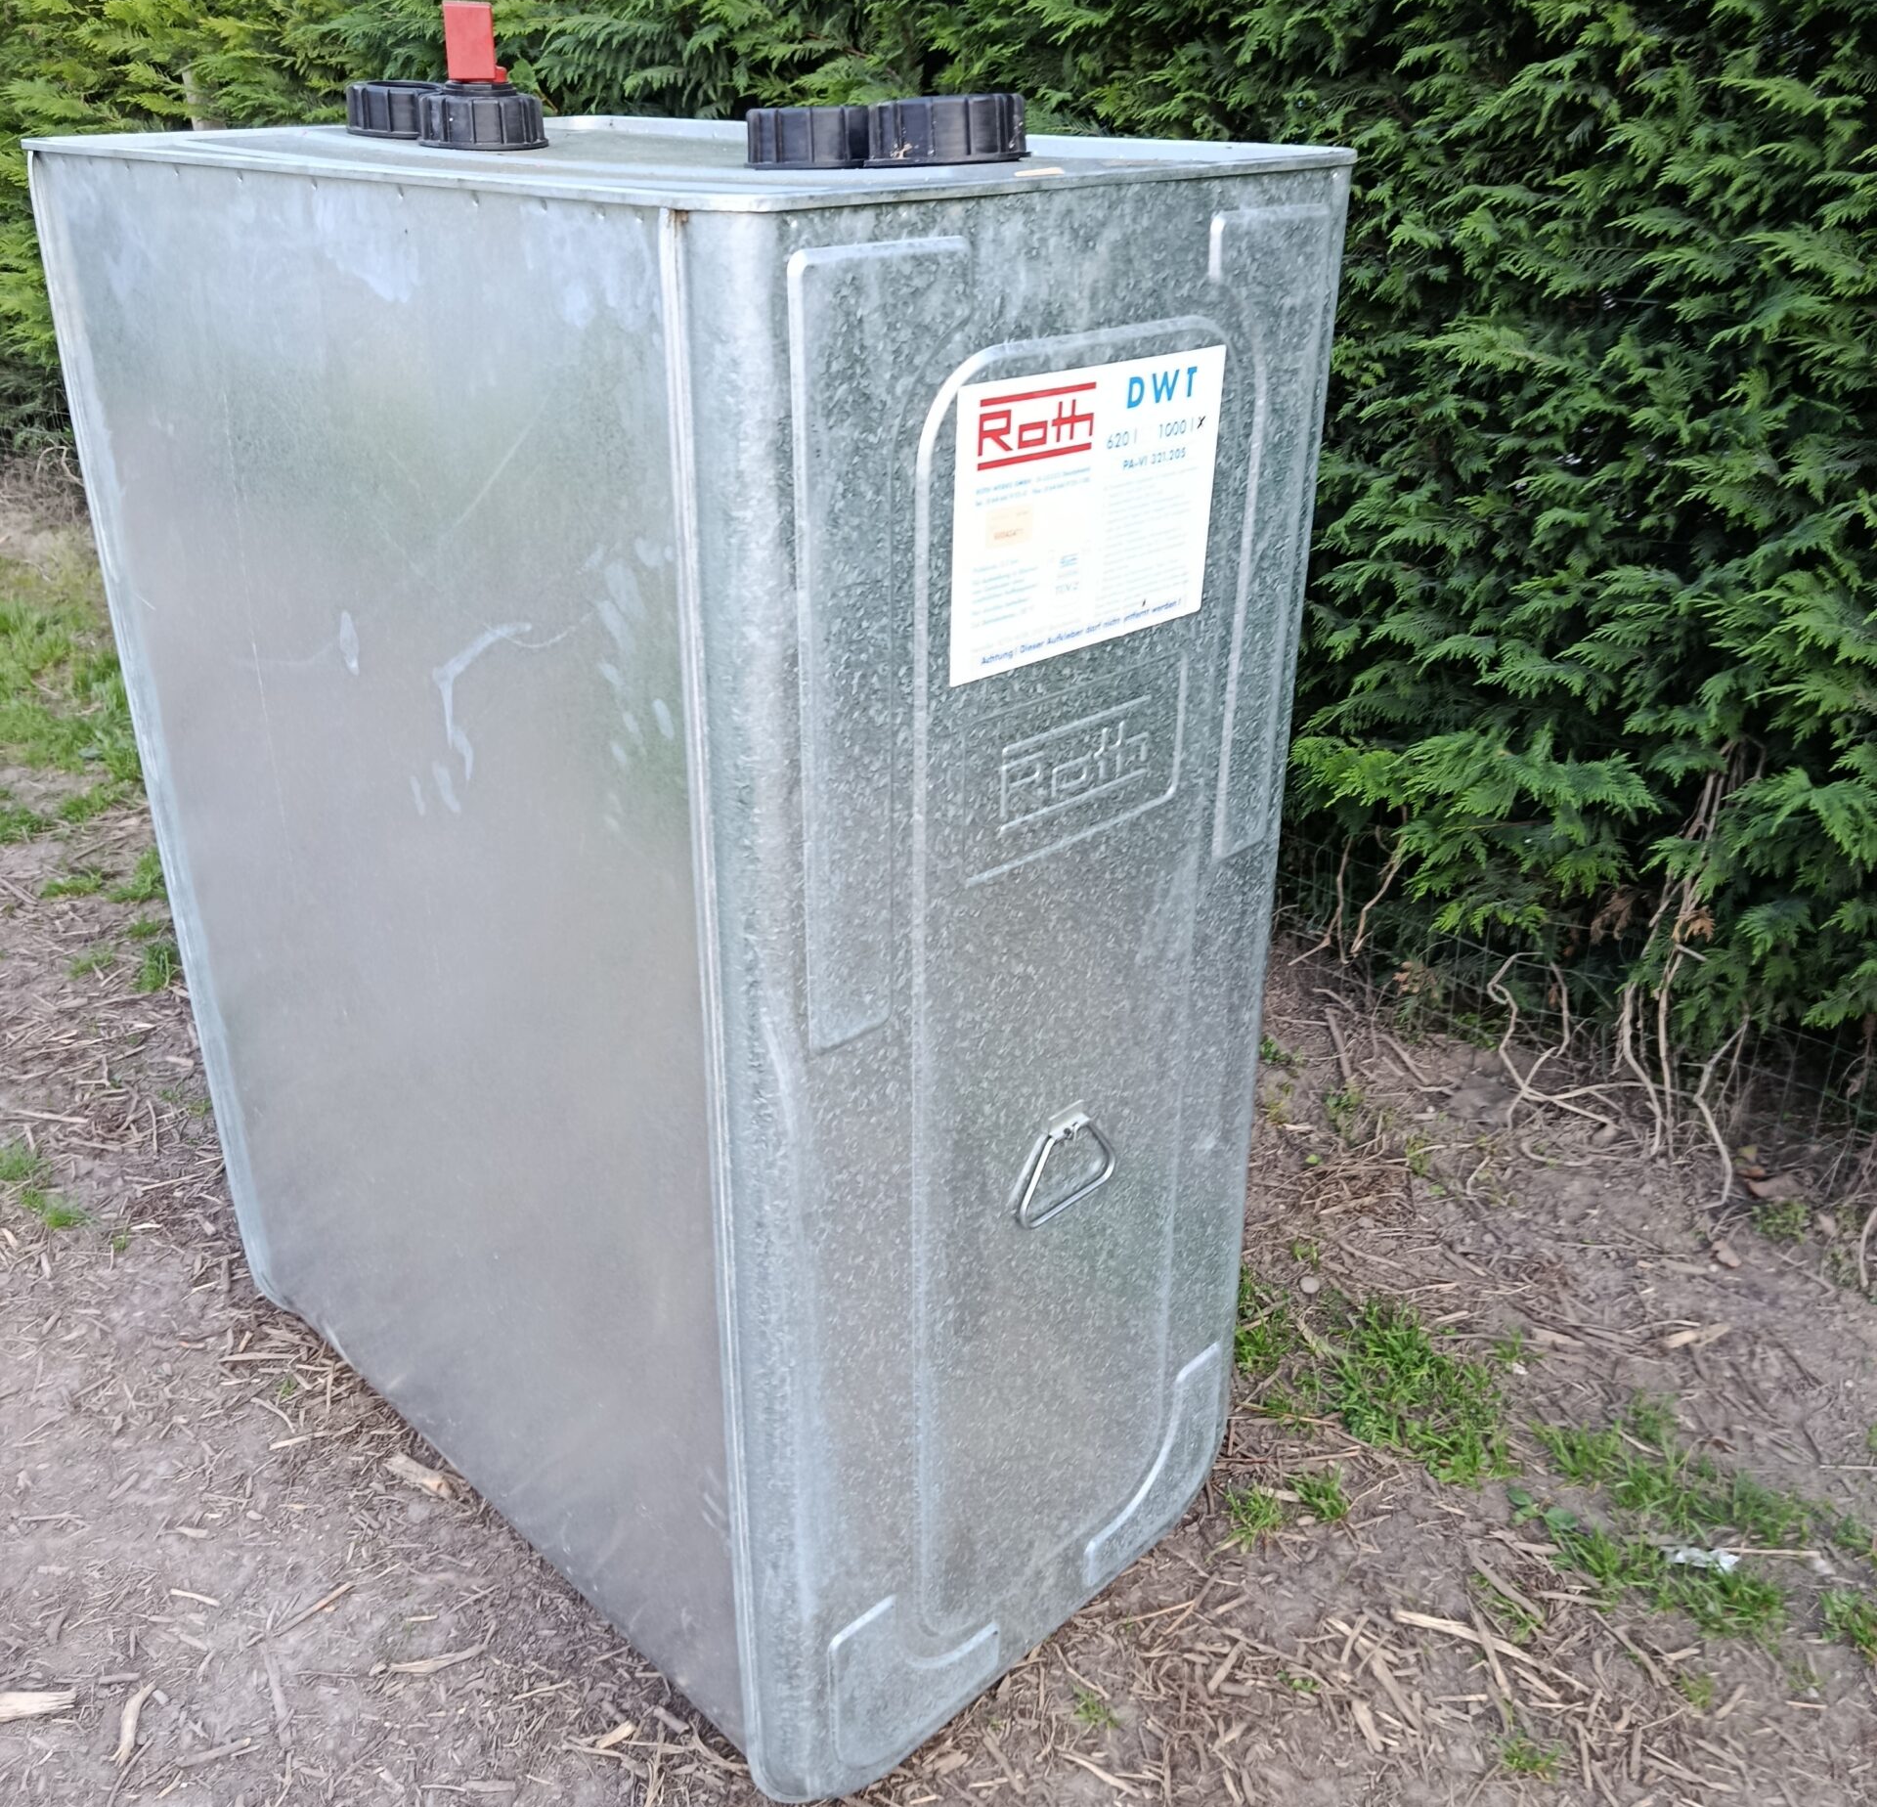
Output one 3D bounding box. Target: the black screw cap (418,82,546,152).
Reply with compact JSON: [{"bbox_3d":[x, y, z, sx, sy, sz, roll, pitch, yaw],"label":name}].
[{"bbox_3d":[-0.453,-0.786,1.730,0.126,0.058,0.126,-6,26,-12],"label":"black screw cap"}]

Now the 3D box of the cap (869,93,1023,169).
[{"bbox_3d":[0.008,-0.601,1.347,0.126,0.043,0.126,-3,25,2],"label":"cap"}]

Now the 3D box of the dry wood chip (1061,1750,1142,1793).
[{"bbox_3d":[0.161,0.867,1.729,0.088,0.008,0.008,16,30,30],"label":"dry wood chip"}]

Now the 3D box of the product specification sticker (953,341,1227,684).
[{"bbox_3d":[0.121,-0.305,1.350,0.002,0.219,0.306,23,34,39],"label":"product specification sticker"}]

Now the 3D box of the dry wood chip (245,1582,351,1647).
[{"bbox_3d":[-0.701,0.782,1.907,0.118,0.006,0.008,-23,34,-40],"label":"dry wood chip"}]

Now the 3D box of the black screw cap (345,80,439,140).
[{"bbox_3d":[-0.577,-0.854,1.869,0.126,0.050,0.126,-7,26,-14],"label":"black screw cap"}]

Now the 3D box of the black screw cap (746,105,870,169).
[{"bbox_3d":[-0.106,-0.648,1.469,0.126,0.045,0.126,-2,25,-3],"label":"black screw cap"}]

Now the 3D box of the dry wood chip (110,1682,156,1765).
[{"bbox_3d":[-0.827,0.841,1.778,0.017,0.010,0.098,-3,26,-6],"label":"dry wood chip"}]

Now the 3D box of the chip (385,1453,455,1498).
[{"bbox_3d":[-0.621,0.690,2.090,0.103,0.016,0.022,14,29,27],"label":"chip"}]

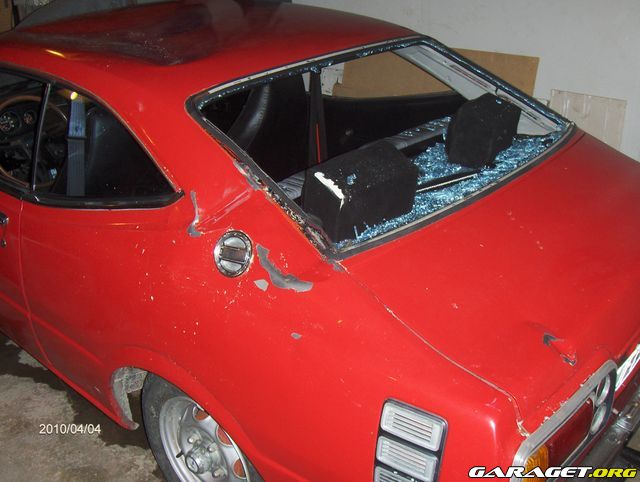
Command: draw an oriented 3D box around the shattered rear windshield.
[{"bbox_3d":[0.249,-0.360,2.146,0.620,0.100,1.220,41,42,22],"label":"shattered rear windshield"}]

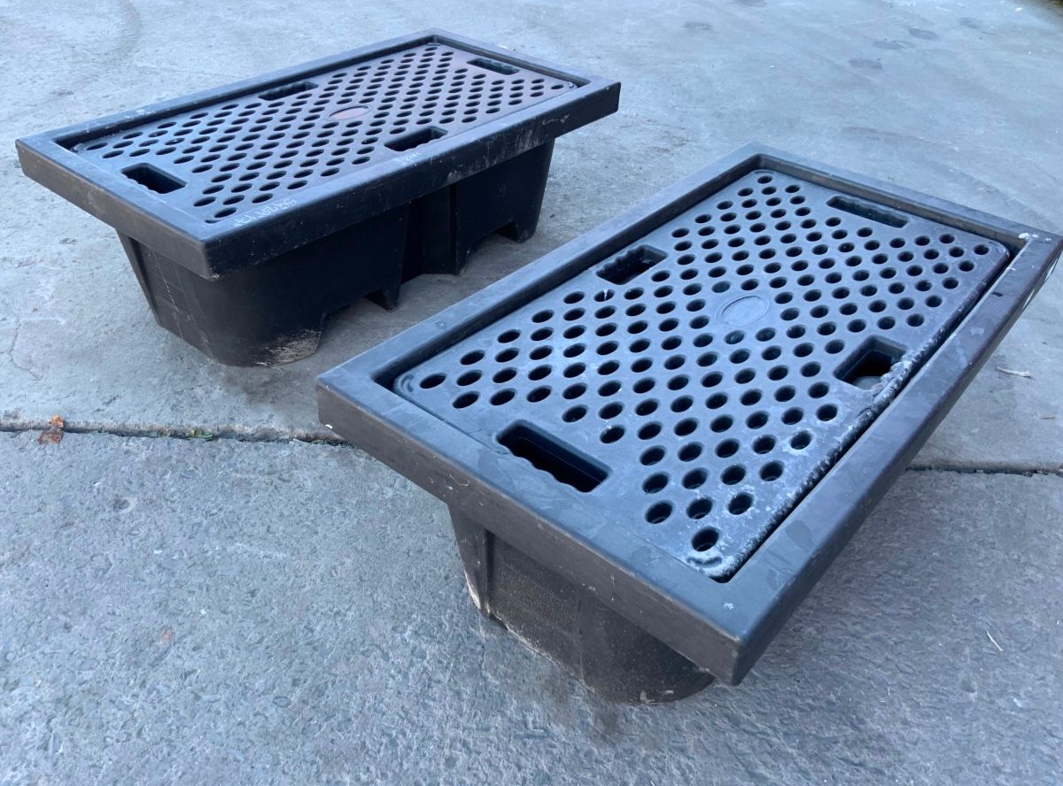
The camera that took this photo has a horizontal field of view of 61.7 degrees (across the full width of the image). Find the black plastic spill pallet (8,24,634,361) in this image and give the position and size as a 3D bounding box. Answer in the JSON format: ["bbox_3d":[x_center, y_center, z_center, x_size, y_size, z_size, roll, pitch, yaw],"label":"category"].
[{"bbox_3d":[-0.431,-0.486,2.226,0.661,0.457,1.250,28,43,29],"label":"black plastic spill pallet"}]

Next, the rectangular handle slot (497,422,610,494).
[{"bbox_3d":[0.025,0.102,1.209,0.164,0.040,0.061,28,44,30],"label":"rectangular handle slot"}]

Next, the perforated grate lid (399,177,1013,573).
[{"bbox_3d":[0.367,-0.133,1.543,0.577,0.040,1.167,28,44,30],"label":"perforated grate lid"}]

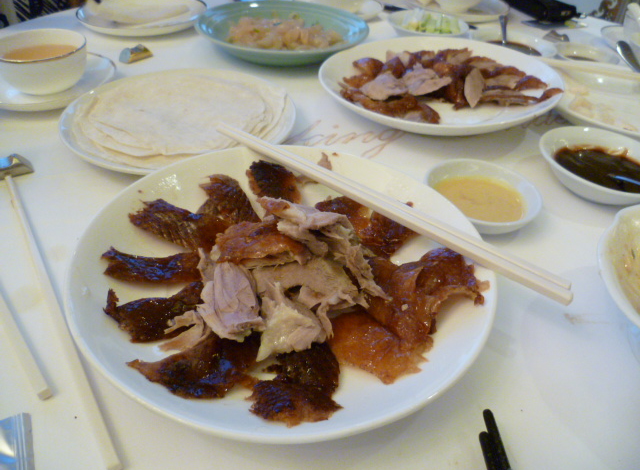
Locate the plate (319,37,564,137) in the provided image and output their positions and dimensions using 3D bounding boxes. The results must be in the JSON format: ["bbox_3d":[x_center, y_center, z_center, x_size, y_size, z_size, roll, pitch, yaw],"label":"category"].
[{"bbox_3d":[0.127,-0.162,0.565,0.255,0.029,0.255,1,38,-1],"label":"plate"}]

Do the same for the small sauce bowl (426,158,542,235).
[{"bbox_3d":[0.121,-0.025,0.395,0.086,0.024,0.086,3,38,0],"label":"small sauce bowl"}]

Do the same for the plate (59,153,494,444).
[{"bbox_3d":[-0.021,0.020,0.325,0.249,0.029,0.249,3,38,0],"label":"plate"}]

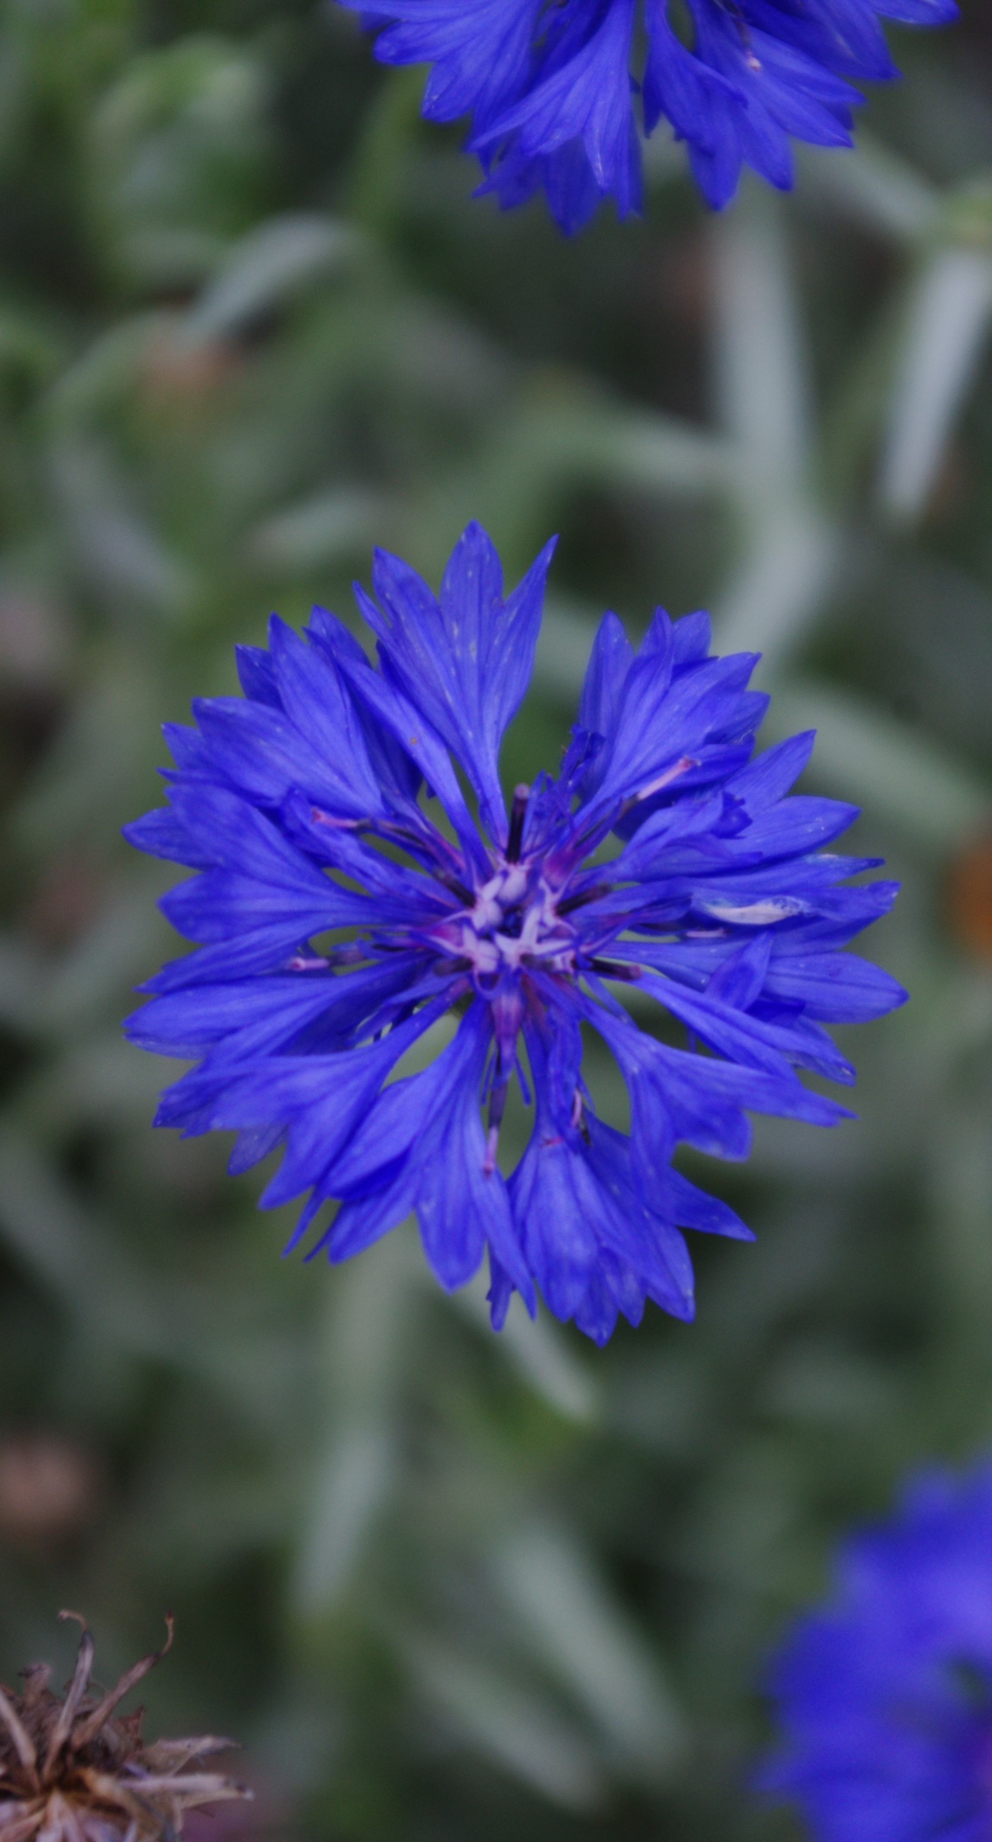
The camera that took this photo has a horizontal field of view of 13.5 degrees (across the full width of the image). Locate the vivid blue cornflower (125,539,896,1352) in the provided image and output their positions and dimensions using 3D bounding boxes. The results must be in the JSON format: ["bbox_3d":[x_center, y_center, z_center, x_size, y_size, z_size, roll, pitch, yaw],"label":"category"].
[{"bbox_3d":[0.001,0.001,0.242,0.044,0.024,0.046,0,78,0],"label":"vivid blue cornflower"}]

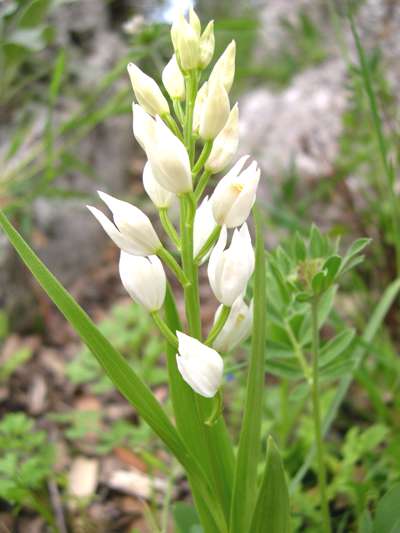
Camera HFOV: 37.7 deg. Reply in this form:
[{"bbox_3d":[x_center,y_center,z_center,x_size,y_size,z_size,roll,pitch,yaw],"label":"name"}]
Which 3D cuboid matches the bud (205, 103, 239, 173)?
[{"bbox_3d":[0.009,-0.053,0.240,0.011,0.030,0.011,20,6,0],"label":"bud"}]

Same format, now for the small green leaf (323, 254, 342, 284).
[{"bbox_3d":[0.067,0.003,0.300,0.008,0.018,0.005,30,11,0],"label":"small green leaf"}]

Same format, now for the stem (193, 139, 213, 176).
[{"bbox_3d":[0.001,-0.044,0.238,0.003,0.015,0.003,22,6,0],"label":"stem"}]

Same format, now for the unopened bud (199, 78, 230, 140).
[{"bbox_3d":[0.006,-0.062,0.232,0.011,0.024,0.011,11,6,0],"label":"unopened bud"}]

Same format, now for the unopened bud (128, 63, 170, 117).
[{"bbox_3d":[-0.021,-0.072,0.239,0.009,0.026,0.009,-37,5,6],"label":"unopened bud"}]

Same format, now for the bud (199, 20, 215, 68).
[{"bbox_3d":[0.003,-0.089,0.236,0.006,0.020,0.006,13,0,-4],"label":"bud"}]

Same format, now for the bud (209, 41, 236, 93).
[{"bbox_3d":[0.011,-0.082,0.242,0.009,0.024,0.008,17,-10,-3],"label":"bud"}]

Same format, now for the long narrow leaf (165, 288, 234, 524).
[{"bbox_3d":[-0.002,0.060,0.252,0.022,0.104,0.013,-10,0,0],"label":"long narrow leaf"}]

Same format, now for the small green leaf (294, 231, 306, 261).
[{"bbox_3d":[0.052,-0.011,0.305,0.005,0.015,0.003,-8,6,0],"label":"small green leaf"}]

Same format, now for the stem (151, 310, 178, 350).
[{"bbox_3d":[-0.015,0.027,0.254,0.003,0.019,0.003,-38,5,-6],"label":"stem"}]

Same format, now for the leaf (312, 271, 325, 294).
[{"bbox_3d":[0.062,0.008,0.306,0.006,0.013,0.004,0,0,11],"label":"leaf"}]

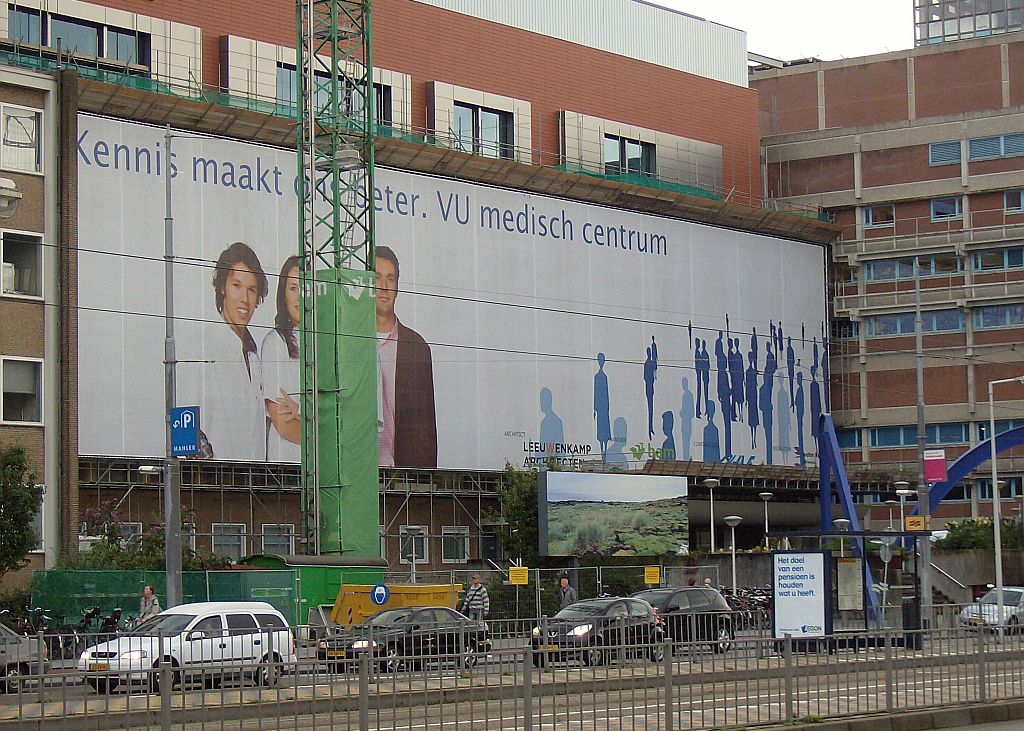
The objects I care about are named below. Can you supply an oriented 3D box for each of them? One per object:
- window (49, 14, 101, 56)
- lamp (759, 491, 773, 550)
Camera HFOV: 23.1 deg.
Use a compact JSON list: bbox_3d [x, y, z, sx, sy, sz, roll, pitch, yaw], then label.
[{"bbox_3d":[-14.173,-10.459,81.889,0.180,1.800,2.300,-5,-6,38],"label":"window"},{"bbox_3d":[12.036,7.862,118.742,0.640,3.700,0.640,-1,-5,0],"label":"lamp"}]

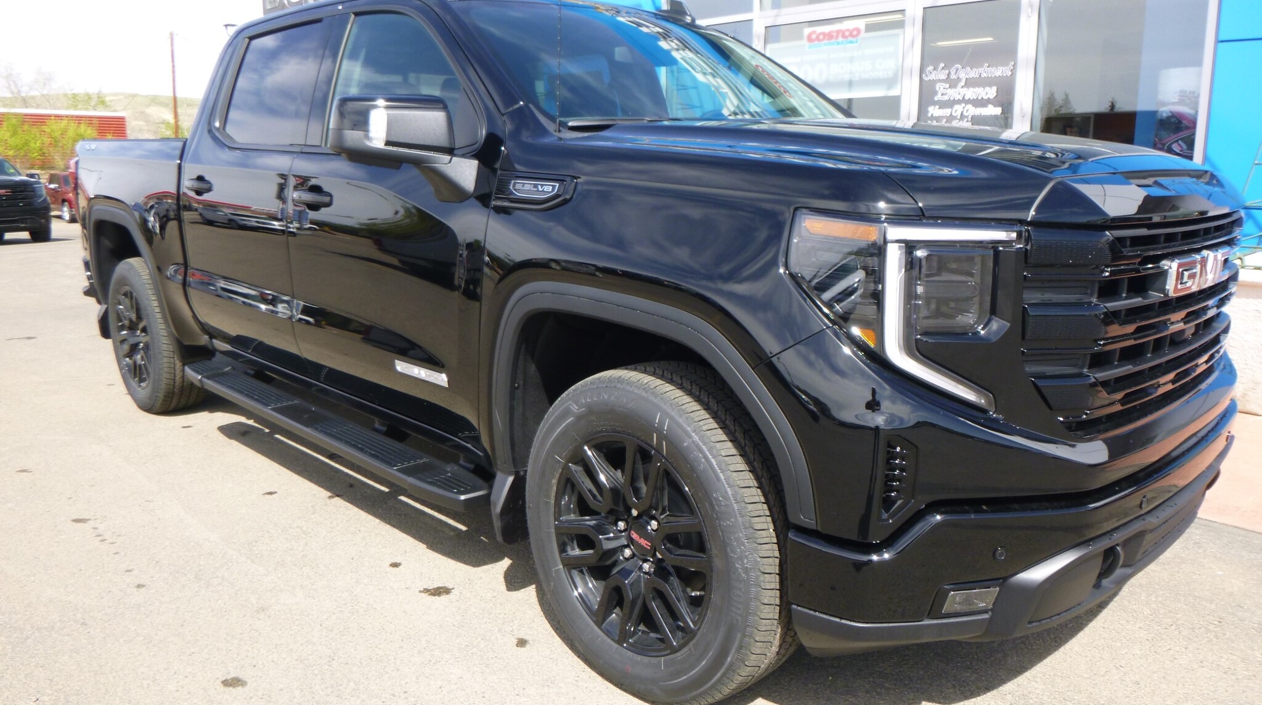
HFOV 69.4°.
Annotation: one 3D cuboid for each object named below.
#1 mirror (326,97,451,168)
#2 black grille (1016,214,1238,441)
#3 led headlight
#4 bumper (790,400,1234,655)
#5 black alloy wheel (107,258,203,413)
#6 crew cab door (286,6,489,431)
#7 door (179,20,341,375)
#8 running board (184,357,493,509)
[{"bbox_3d":[-0.650,-0.612,2.534,0.270,0.200,0.230,-8,14,-44],"label":"mirror"},{"bbox_3d":[1.275,-0.088,2.238,1.260,0.510,0.250,-8,14,-44],"label":"black grille"},{"bbox_3d":[0.544,-0.068,1.832,0.410,0.420,0.360,-8,14,-44],"label":"led headlight"},{"bbox_3d":[1.202,0.357,2.379,2.040,0.430,0.500,-8,14,-44],"label":"bumper"},{"bbox_3d":[-2.542,-0.099,4.914,0.280,0.822,0.836,-8,14,-44],"label":"black alloy wheel"},{"bbox_3d":[-0.747,-0.517,2.986,0.270,1.350,1.280,-8,14,-44],"label":"crew cab door"},{"bbox_3d":[-1.573,-0.687,3.812,0.270,1.350,1.140,-8,14,-44],"label":"door"},{"bbox_3d":[-1.220,0.254,3.400,0.220,0.090,2.380,-8,14,-44],"label":"running board"}]

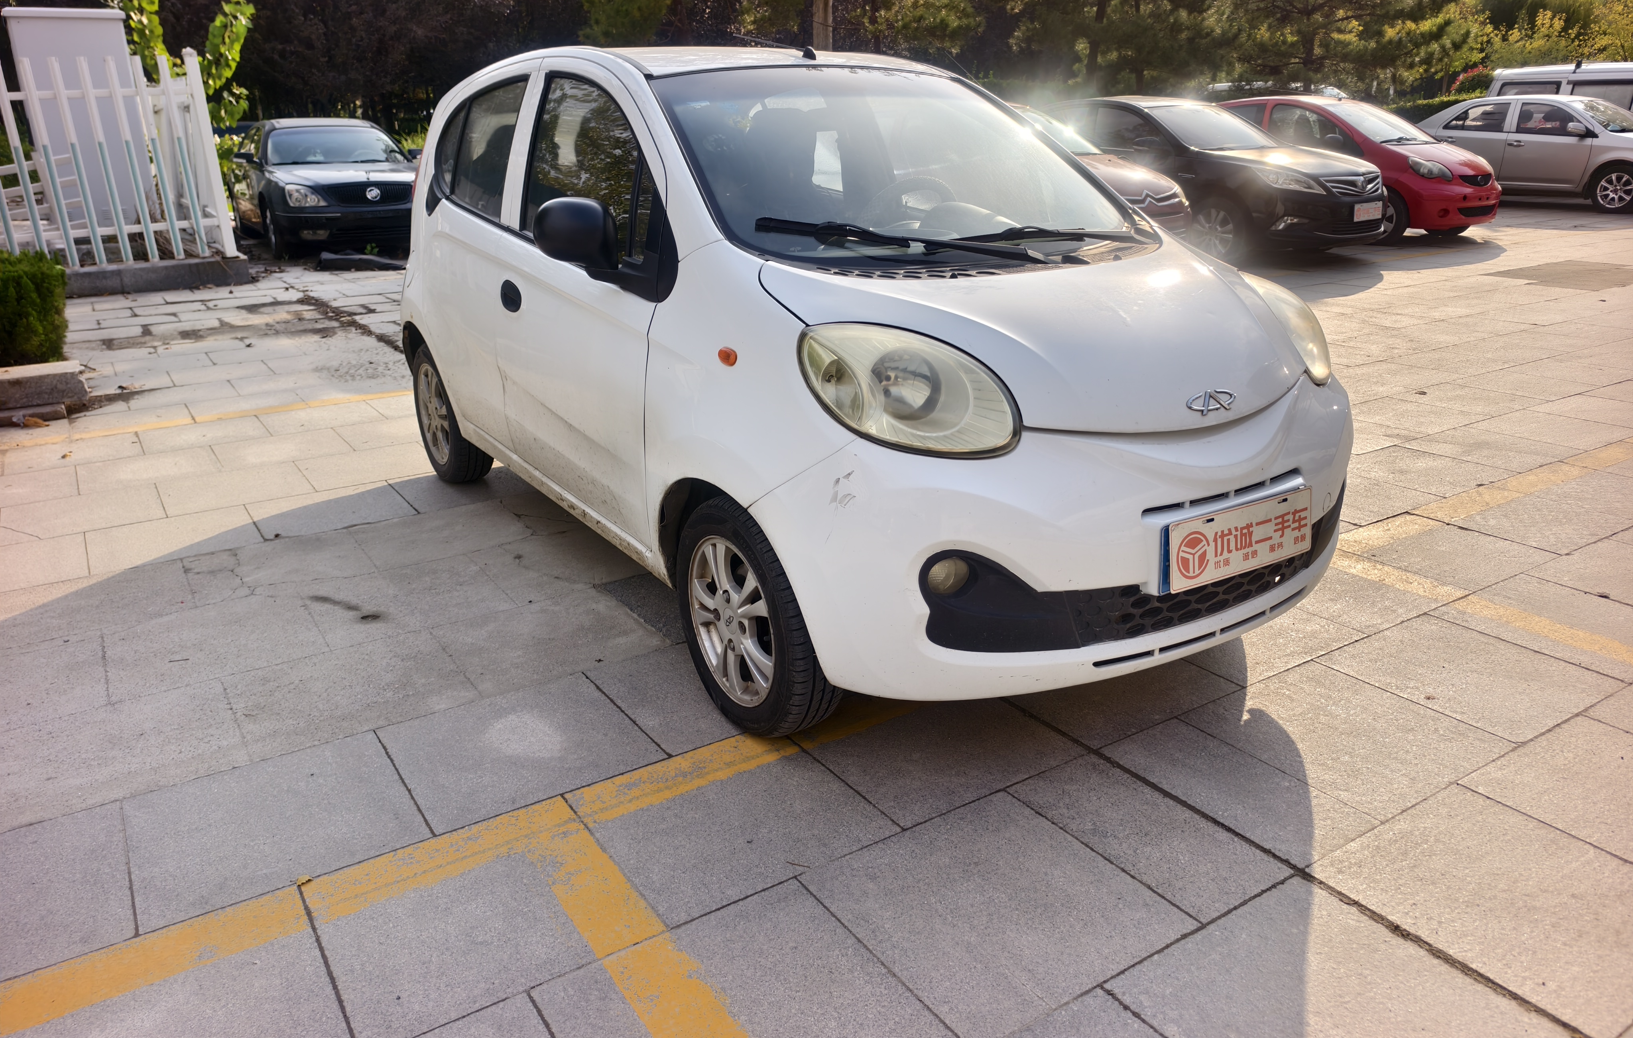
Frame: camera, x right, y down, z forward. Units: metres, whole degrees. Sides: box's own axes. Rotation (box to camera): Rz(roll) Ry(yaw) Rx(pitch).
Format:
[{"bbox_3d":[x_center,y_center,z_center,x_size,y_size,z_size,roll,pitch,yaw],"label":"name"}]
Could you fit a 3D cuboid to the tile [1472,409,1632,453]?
[{"bbox_3d":[3.236,-0.384,4.775,0.520,0.030,0.500,-13,23,-30],"label":"tile"}]

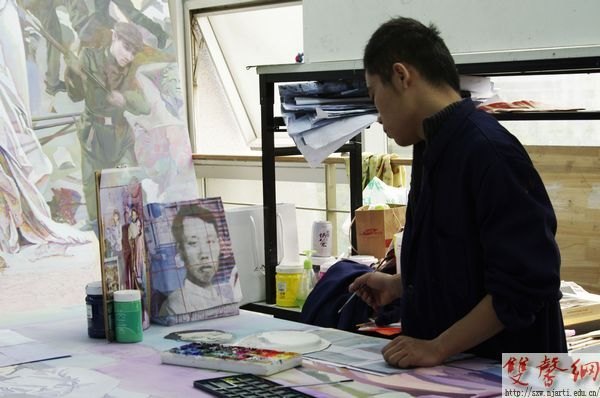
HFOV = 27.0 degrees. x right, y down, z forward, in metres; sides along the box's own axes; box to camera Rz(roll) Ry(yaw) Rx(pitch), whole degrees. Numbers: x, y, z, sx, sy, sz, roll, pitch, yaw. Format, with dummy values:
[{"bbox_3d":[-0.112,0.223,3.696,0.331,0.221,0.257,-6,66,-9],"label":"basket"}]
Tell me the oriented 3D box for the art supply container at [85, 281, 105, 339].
[{"bbox_3d":[-0.440,0.248,2.800,0.078,0.116,0.078,-2,5,0],"label":"art supply container"}]

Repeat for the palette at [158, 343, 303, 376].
[{"bbox_3d":[-0.137,0.317,2.467,0.266,0.021,0.111,2,6,35],"label":"palette"}]

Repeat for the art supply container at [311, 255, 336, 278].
[{"bbox_3d":[0.074,0.247,4.000,0.081,0.116,0.081,-2,5,0],"label":"art supply container"}]

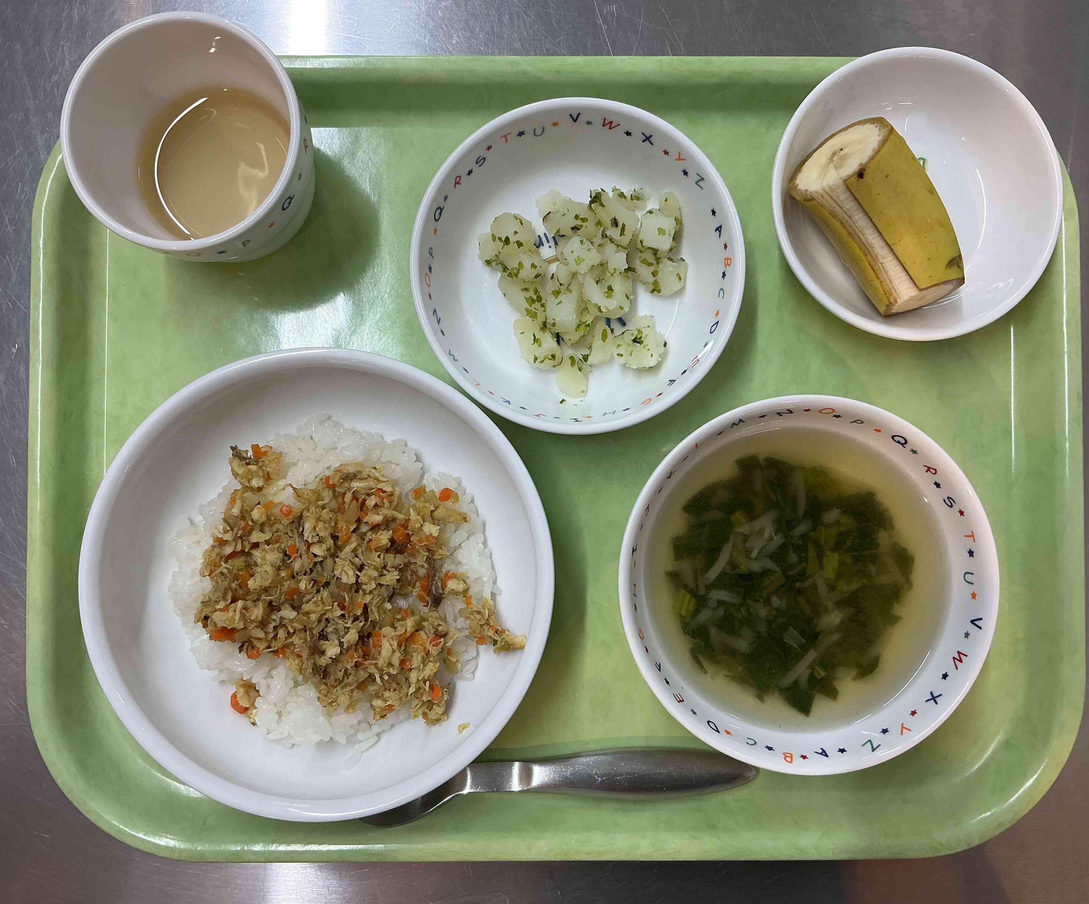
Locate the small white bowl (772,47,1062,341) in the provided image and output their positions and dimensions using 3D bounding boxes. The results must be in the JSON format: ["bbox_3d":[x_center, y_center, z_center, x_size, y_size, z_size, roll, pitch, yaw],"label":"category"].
[{"bbox_3d":[0.125,-0.086,0.356,0.098,0.035,0.098,0,89,0],"label":"small white bowl"}]

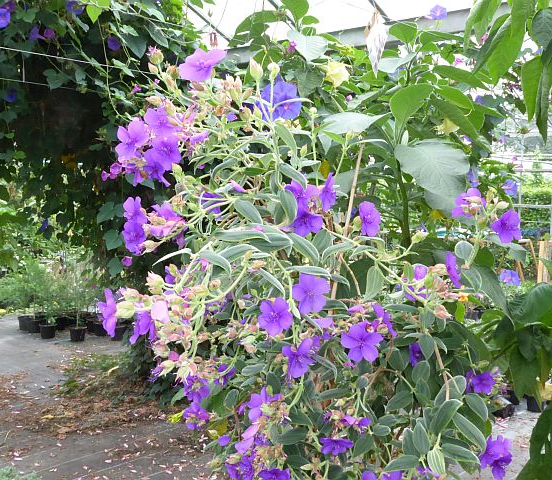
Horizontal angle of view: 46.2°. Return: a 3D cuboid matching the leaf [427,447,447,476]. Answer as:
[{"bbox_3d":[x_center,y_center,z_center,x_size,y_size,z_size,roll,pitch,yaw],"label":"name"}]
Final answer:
[{"bbox_3d":[0.298,0.413,1.200,0.036,0.054,0.018,1,-12,9],"label":"leaf"}]

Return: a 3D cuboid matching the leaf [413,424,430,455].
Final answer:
[{"bbox_3d":[0.270,0.368,1.200,0.033,0.060,0.015,1,-17,6],"label":"leaf"}]

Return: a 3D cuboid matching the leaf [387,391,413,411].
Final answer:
[{"bbox_3d":[0.272,0.353,1.420,0.059,0.044,0.035,0,3,0],"label":"leaf"}]

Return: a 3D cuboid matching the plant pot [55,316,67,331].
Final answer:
[{"bbox_3d":[-2.298,0.888,6.900,0.170,0.137,0.170,0,4,0],"label":"plant pot"}]

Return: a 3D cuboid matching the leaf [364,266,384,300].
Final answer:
[{"bbox_3d":[0.198,0.087,1.300,0.040,0.068,0.018,1,-12,6],"label":"leaf"}]

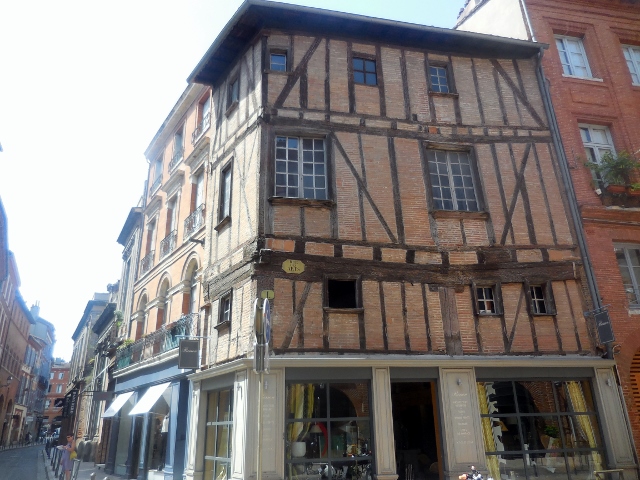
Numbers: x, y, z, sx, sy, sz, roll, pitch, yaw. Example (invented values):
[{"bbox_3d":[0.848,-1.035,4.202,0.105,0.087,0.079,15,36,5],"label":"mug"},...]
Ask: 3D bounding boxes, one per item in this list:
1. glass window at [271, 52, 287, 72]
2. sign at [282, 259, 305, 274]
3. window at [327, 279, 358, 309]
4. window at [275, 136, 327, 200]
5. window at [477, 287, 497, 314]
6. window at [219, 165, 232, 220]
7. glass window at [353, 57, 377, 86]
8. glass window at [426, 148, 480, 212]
[{"bbox_3d":[-1.064,-4.558,11.889,0.392,0.571,0.100,3,-21,-10],"label":"glass window"},{"bbox_3d":[-0.554,0.569,9.867,0.481,0.322,0.030,3,-21,-10],"label":"sign"},{"bbox_3d":[0.495,1.162,9.976,0.647,0.631,0.100,3,-21,-10],"label":"window"},{"bbox_3d":[-0.446,-1.709,10.906,1.215,1.629,0.100,3,-21,-10],"label":"window"},{"bbox_3d":[3.782,1.375,10.507,0.424,0.644,0.100,3,-21,-10],"label":"window"},{"bbox_3d":[-2.525,-1.278,12.388,0.100,1.717,0.672,14,-26,-34],"label":"window"},{"bbox_3d":[1.203,-4.470,12.278,0.630,0.882,0.100,3,-21,-10],"label":"glass window"},{"bbox_3d":[3.327,-1.507,11.532,1.202,1.692,0.100,3,-21,-10],"label":"glass window"}]

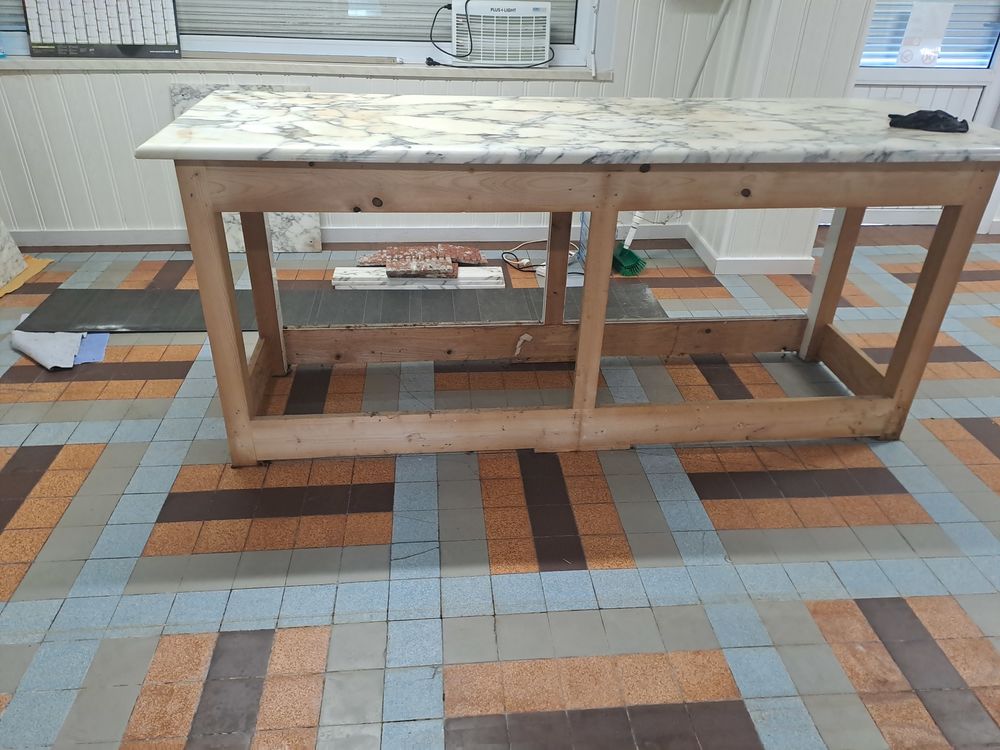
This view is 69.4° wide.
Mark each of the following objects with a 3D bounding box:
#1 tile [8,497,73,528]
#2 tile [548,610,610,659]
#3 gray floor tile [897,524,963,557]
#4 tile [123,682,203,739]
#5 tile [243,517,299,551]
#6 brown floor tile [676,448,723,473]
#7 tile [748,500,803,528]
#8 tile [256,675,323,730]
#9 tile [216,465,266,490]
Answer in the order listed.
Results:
[{"bbox_3d":[-1.195,0.364,1.879,0.119,0.012,0.119,-1,31,-5],"label":"tile"},{"bbox_3d":[0.181,0.595,1.654,0.124,0.010,0.124,-1,31,-5],"label":"tile"},{"bbox_3d":[1.119,0.434,1.890,0.120,0.010,0.120,-1,30,-5],"label":"gray floor tile"},{"bbox_3d":[-0.654,0.658,1.412,0.120,0.010,0.120,-1,30,-5],"label":"tile"},{"bbox_3d":[-0.684,0.482,2.175,0.142,0.012,0.142,-1,31,-5],"label":"tile"},{"bbox_3d":[0.509,0.221,1.838,0.101,0.010,0.101,-1,30,-5],"label":"brown floor tile"},{"bbox_3d":[0.746,0.379,1.963,0.120,0.010,0.120,-1,30,-5],"label":"tile"},{"bbox_3d":[-0.429,0.674,1.488,0.124,0.010,0.124,-1,31,-5],"label":"tile"},{"bbox_3d":[-0.718,0.289,2.031,0.119,0.012,0.119,-1,31,-5],"label":"tile"}]

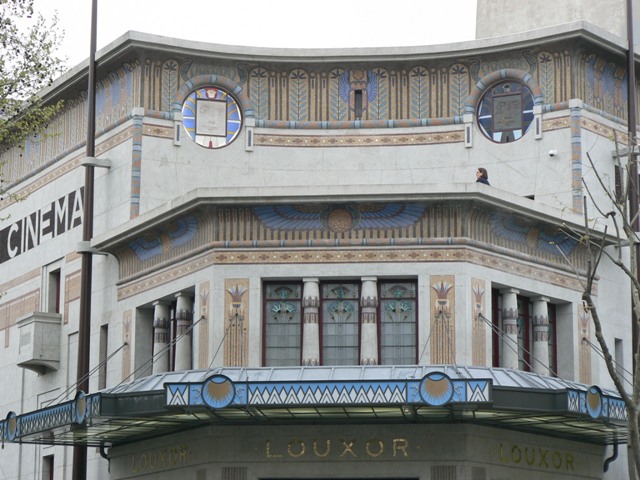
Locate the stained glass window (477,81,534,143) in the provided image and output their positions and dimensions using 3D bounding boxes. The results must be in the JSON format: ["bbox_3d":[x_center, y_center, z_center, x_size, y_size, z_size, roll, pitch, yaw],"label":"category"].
[{"bbox_3d":[4.378,-3.033,49.743,1.480,1.480,0.200,-6,-12,26],"label":"stained glass window"}]

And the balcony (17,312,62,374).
[{"bbox_3d":[-7.048,2.603,52.660,0.746,1.392,1.234,6,-13,-27],"label":"balcony"}]

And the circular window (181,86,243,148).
[{"bbox_3d":[-2.593,-2.927,50.363,1.500,1.500,0.200,4,-12,-18],"label":"circular window"}]

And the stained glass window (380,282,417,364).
[{"bbox_3d":[1.659,1.818,44.418,0.836,1.869,0.200,-1,-11,4],"label":"stained glass window"}]

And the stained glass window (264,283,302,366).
[{"bbox_3d":[-0.773,1.826,44.607,0.881,1.877,0.200,-1,-11,4],"label":"stained glass window"}]

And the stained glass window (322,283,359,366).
[{"bbox_3d":[0.450,1.822,44.512,0.860,1.873,0.200,-1,-11,4],"label":"stained glass window"}]

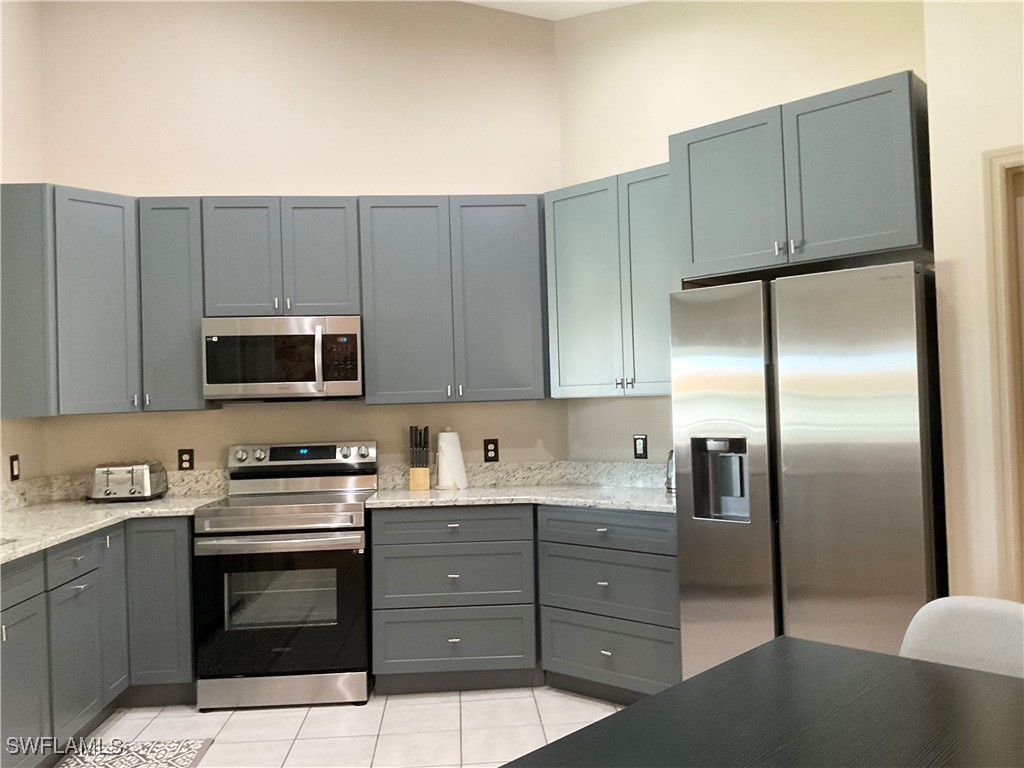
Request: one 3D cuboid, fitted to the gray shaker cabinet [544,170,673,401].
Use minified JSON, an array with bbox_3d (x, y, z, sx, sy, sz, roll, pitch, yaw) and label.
[{"bbox_3d":[0.623,-0.462,4.161,0.910,1.054,0.335,-3,-2,42],"label":"gray shaker cabinet"}]

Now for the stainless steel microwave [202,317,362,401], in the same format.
[{"bbox_3d":[-1.130,-0.125,4.362,0.759,0.400,0.415,-2,-2,-4],"label":"stainless steel microwave"}]

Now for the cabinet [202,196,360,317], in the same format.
[{"bbox_3d":[-1.150,-0.625,4.417,0.770,0.609,0.335,-2,-2,-4],"label":"cabinet"}]

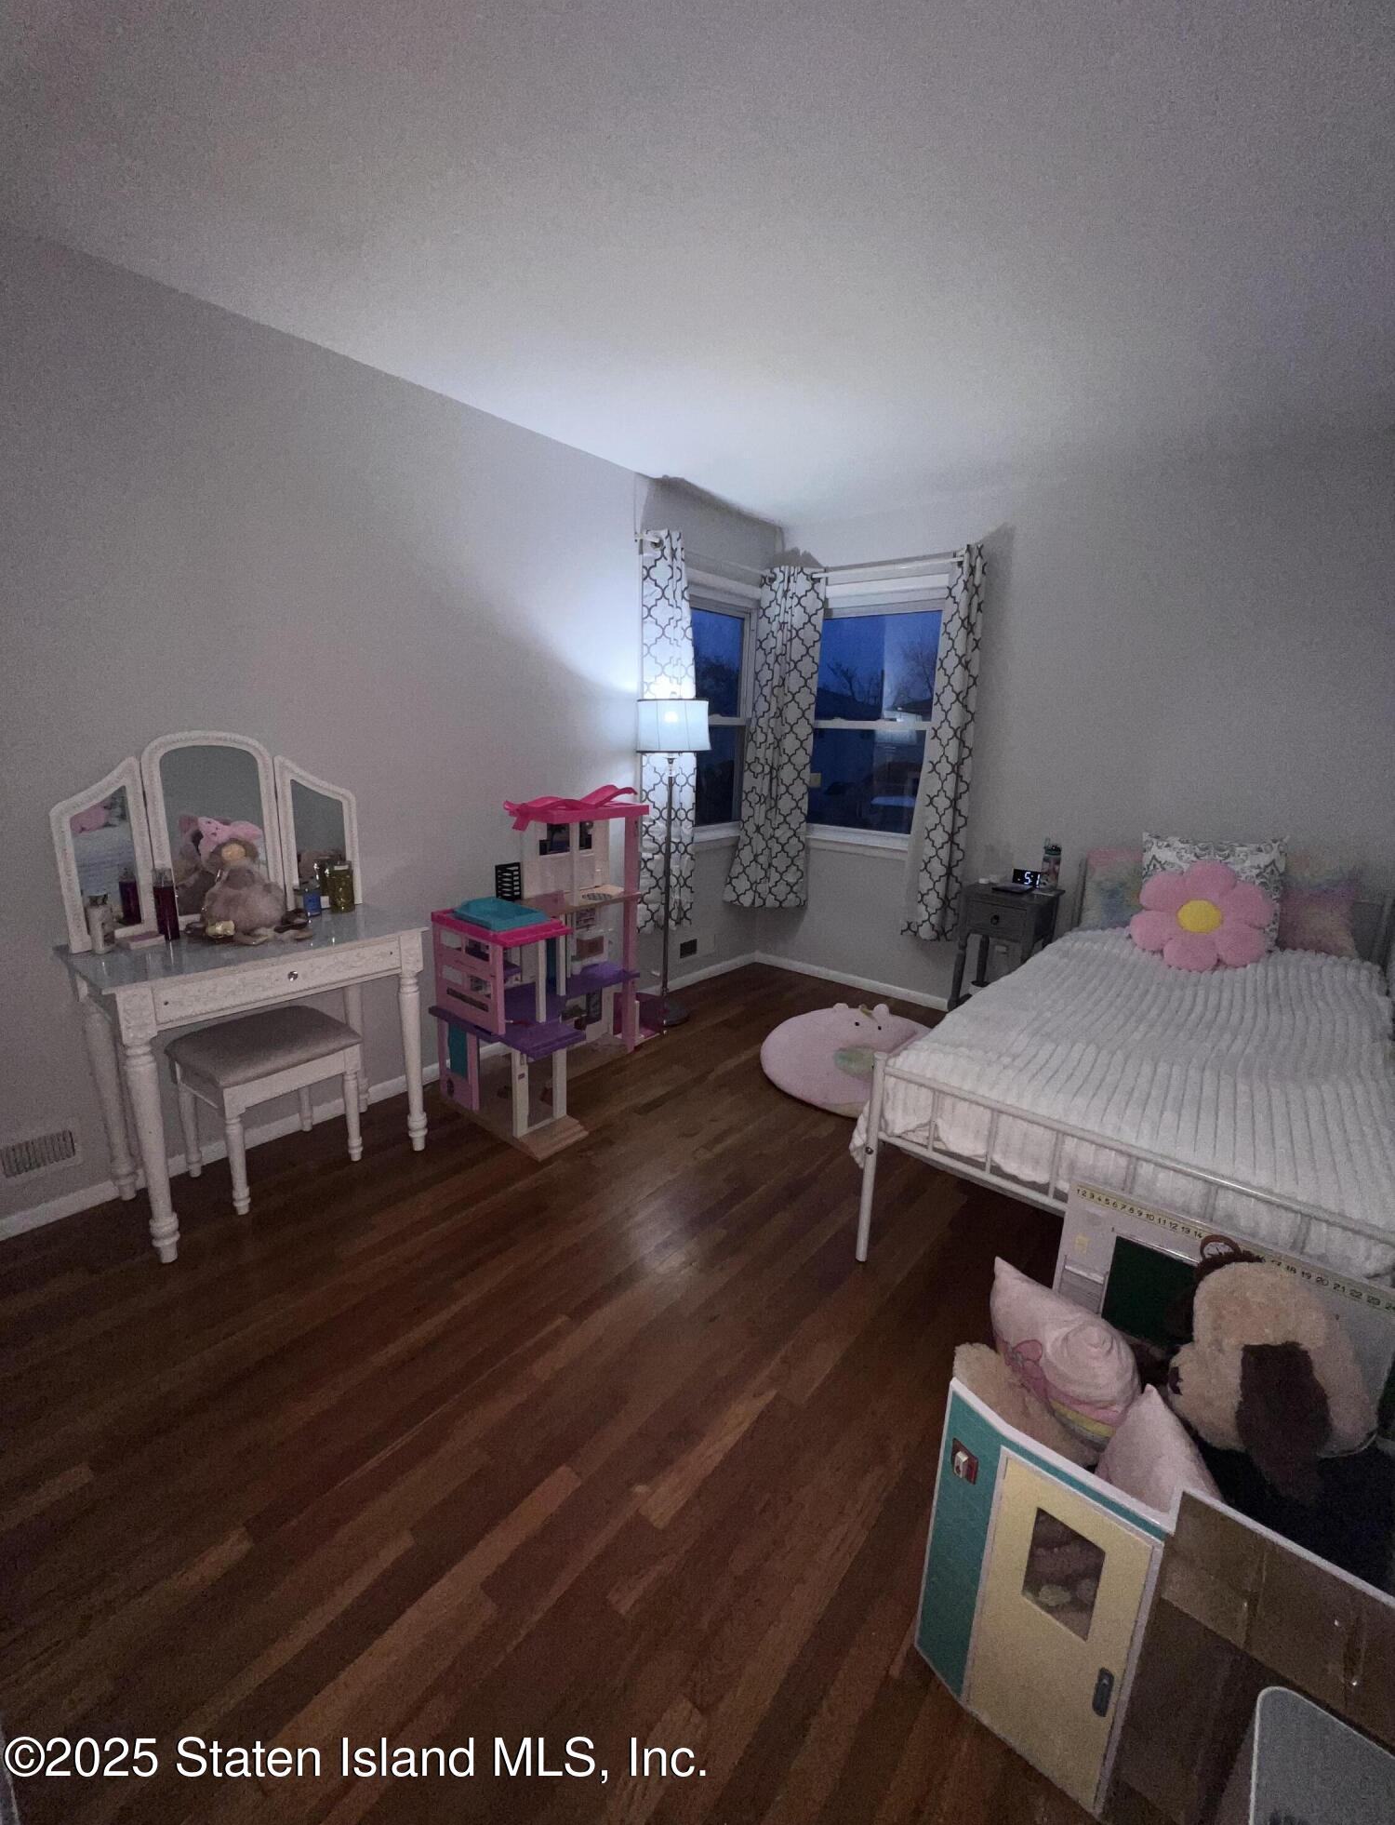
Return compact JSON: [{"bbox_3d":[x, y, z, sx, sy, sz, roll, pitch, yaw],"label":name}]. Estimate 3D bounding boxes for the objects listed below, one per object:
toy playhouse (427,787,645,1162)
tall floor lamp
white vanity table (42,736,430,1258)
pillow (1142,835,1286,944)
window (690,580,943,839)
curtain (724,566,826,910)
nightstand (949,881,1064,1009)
[{"bbox_3d":[-0.427,0.115,2.671,0.627,1.161,0.981,13,18,39],"label":"toy playhouse"},{"bbox_3d":[-0.120,-0.223,3.339,0.335,1.522,0.335,2,14,0],"label":"tall floor lamp"},{"bbox_3d":[-1.241,0.169,2.006,0.447,1.322,0.788,13,18,39],"label":"white vanity table"},{"bbox_3d":[1.882,-0.053,2.609,0.455,0.450,0.150,13,4,39],"label":"pillow"},{"bbox_3d":[0.498,-0.958,3.387,1.095,1.335,1.015,13,18,39],"label":"window"},{"bbox_3d":[0.431,-0.914,3.875,0.480,1.802,0.180,1,14,-5],"label":"curtain"},{"bbox_3d":[1.384,0.267,3.207,0.360,0.721,0.374,13,18,39],"label":"nightstand"}]

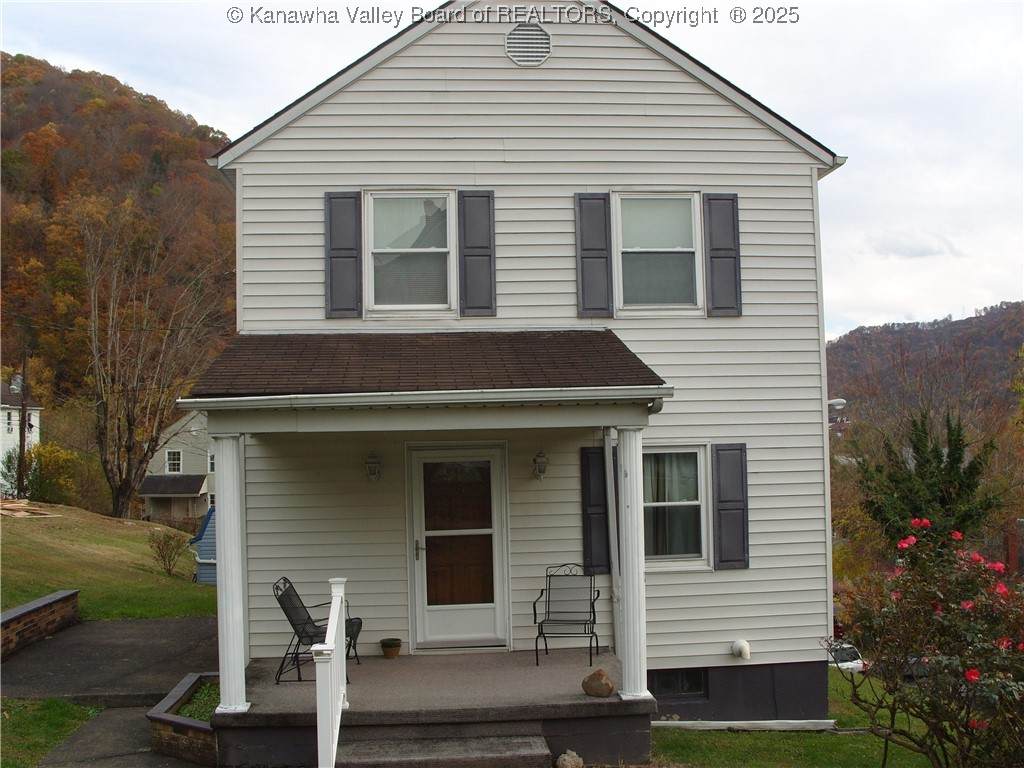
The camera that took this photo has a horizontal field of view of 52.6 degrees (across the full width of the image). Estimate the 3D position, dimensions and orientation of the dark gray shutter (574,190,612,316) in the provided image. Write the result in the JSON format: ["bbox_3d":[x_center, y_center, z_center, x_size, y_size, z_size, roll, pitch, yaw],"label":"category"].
[{"bbox_3d":[0.860,-1.333,10.745,0.380,1.315,0.045,-1,-3,-4],"label":"dark gray shutter"}]

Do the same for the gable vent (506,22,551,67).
[{"bbox_3d":[0.172,-3.548,10.814,0.490,0.500,0.050,-1,-3,-4],"label":"gable vent"}]

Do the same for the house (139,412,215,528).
[{"bbox_3d":[-18.357,5.084,62.489,6.400,7.200,9.000,-1,-3,-4],"label":"house"}]

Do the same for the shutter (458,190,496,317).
[{"bbox_3d":[-0.362,-1.344,10.651,0.380,1.315,0.045,-1,-3,-4],"label":"shutter"}]

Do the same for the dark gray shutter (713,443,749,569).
[{"bbox_3d":[2.269,1.275,10.718,0.380,1.310,0.045,-1,-3,-4],"label":"dark gray shutter"}]

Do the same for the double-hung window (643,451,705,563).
[{"bbox_3d":[1.580,1.260,10.690,0.950,1.270,0.100,-1,-3,-4],"label":"double-hung window"}]

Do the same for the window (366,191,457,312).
[{"bbox_3d":[-1.034,-1.349,10.625,0.950,1.300,0.100,-1,-3,-4],"label":"window"}]

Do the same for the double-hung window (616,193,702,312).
[{"bbox_3d":[1.529,-1.369,10.823,0.950,1.300,0.100,-1,-3,-4],"label":"double-hung window"}]

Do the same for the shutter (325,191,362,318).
[{"bbox_3d":[-1.714,-1.315,10.546,0.380,1.315,0.045,-1,-3,-4],"label":"shutter"}]

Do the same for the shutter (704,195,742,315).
[{"bbox_3d":[2.213,-1.355,10.851,0.380,1.315,0.045,-1,-3,-4],"label":"shutter"}]

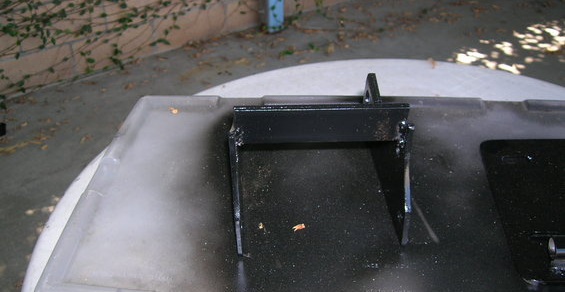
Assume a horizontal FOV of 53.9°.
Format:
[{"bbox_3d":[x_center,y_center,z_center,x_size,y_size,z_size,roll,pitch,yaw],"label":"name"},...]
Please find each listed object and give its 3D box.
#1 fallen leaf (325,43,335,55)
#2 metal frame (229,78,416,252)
[{"bbox_3d":[0.230,-0.478,2.719,0.050,0.025,0.080,-1,35,0],"label":"fallen leaf"},{"bbox_3d":[0.030,-0.008,0.513,0.148,0.119,0.172,-2,35,-2],"label":"metal frame"}]

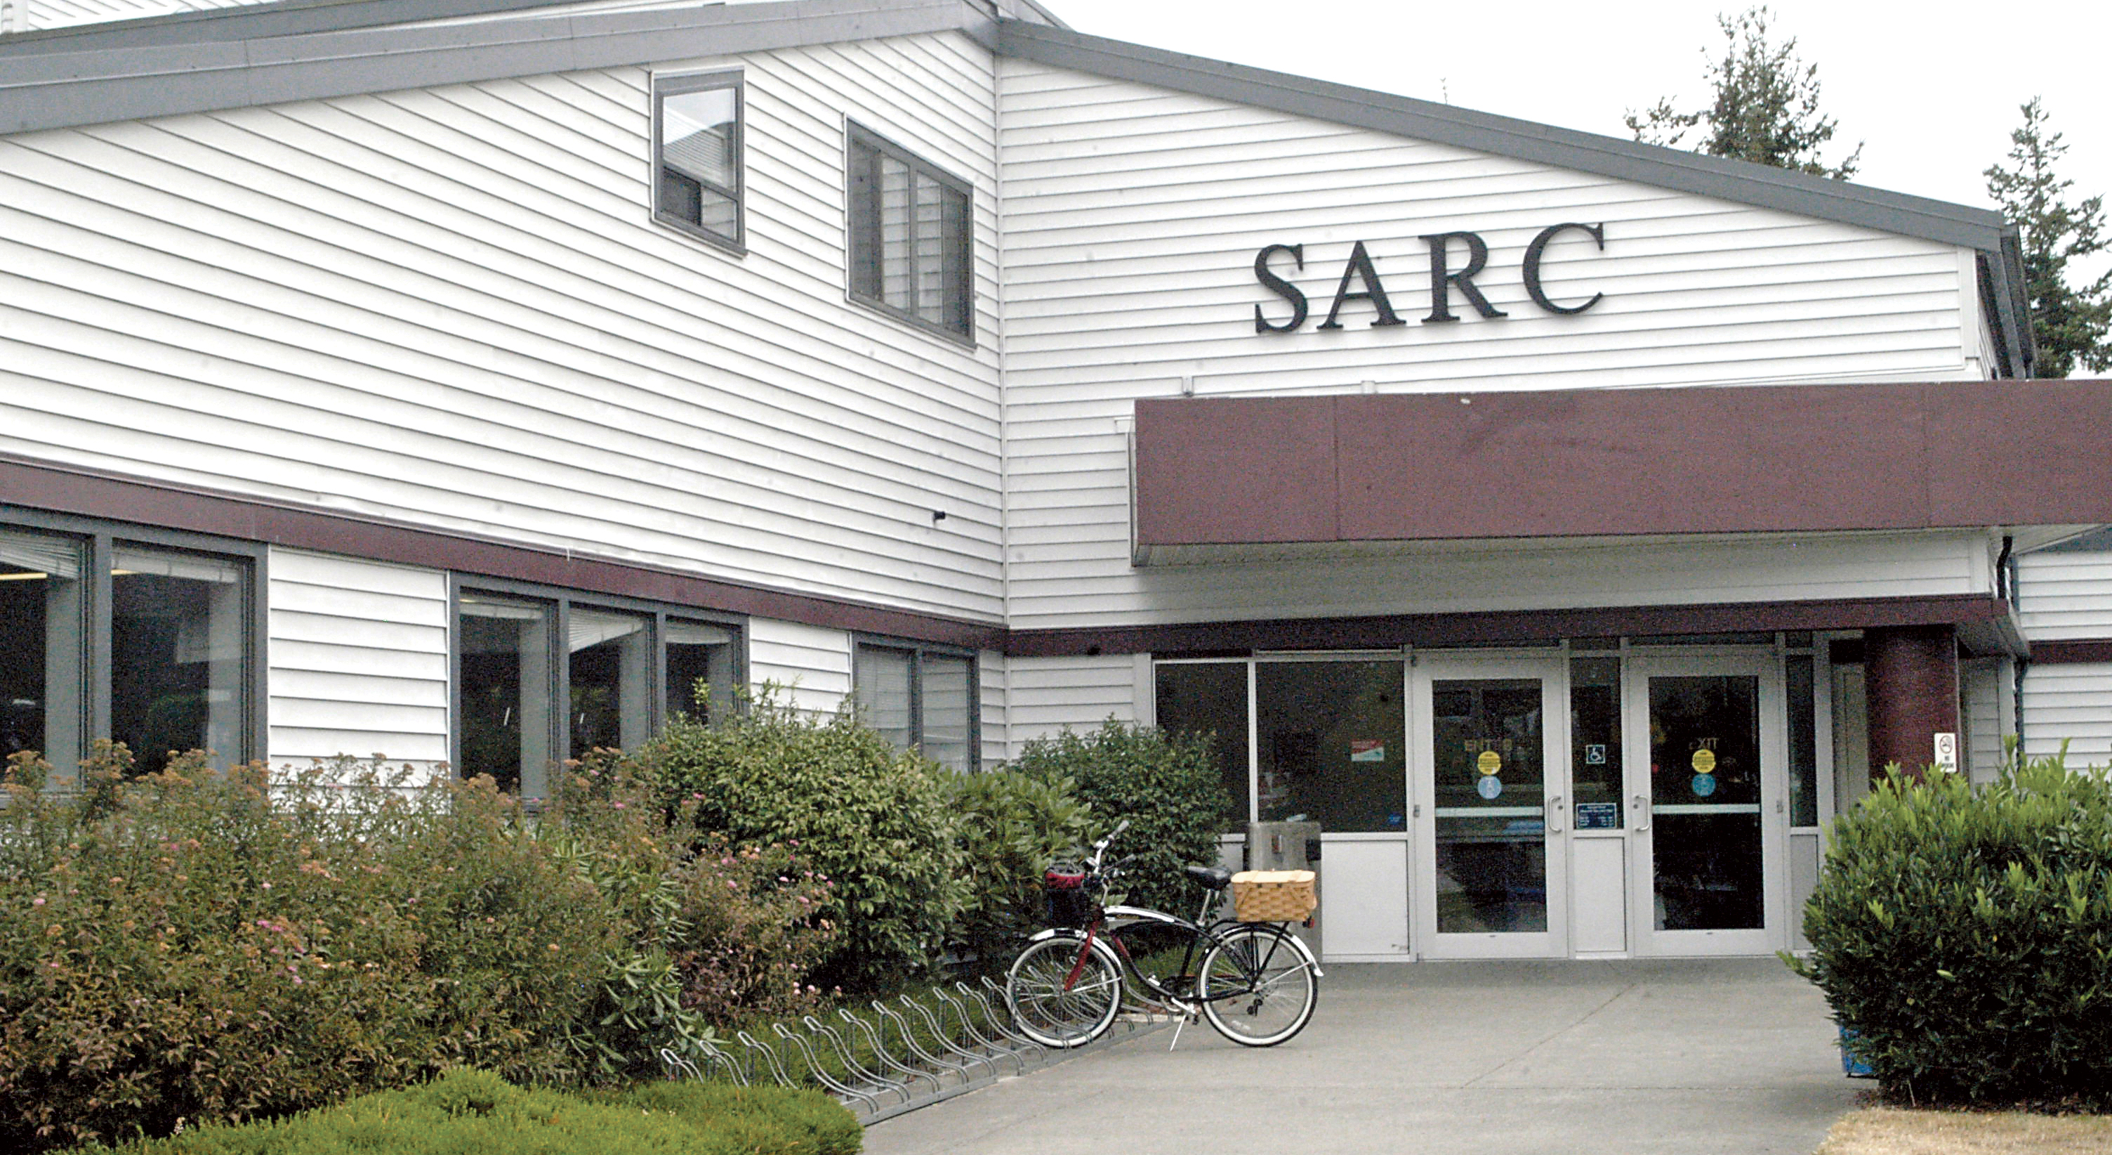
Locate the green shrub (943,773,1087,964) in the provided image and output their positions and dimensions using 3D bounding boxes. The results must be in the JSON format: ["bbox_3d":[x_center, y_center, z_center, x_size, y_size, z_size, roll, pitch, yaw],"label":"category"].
[{"bbox_3d":[-0.276,1.944,19.200,1.200,1.450,1.150,-1,-5,0],"label":"green shrub"}]

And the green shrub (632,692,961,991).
[{"bbox_3d":[-1.407,1.505,16.500,2.100,1.753,1.500,-2,-5,19],"label":"green shrub"}]

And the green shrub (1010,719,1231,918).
[{"bbox_3d":[0.427,1.809,20.500,1.400,1.681,1.400,-1,-5,0],"label":"green shrub"}]

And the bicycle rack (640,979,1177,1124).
[{"bbox_3d":[-0.489,2.413,16.156,0.600,0.430,6.330,-2,-3,18],"label":"bicycle rack"}]

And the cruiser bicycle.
[{"bbox_3d":[0.596,1.961,16.784,1.850,1.270,0.660,-2,-5,17],"label":"cruiser bicycle"}]

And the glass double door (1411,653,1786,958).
[{"bbox_3d":[3.841,1.625,21.600,2.660,2.170,0.120,0,-5,-3],"label":"glass double door"}]

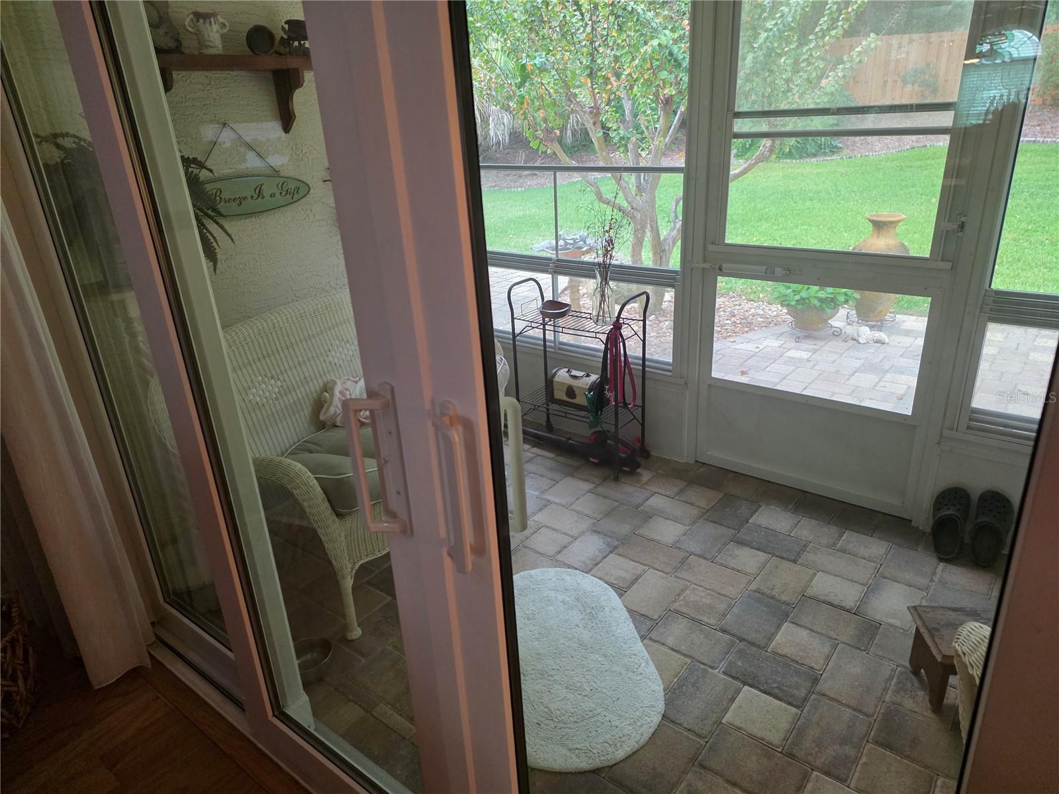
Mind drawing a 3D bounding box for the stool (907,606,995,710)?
[{"bbox_3d":[1.188,0.681,1.816,0.350,0.197,0.203,0,22,5],"label":"stool"}]

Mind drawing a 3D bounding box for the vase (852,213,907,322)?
[{"bbox_3d":[2.402,-0.884,4.841,0.355,0.712,0.355,9,25,26],"label":"vase"}]

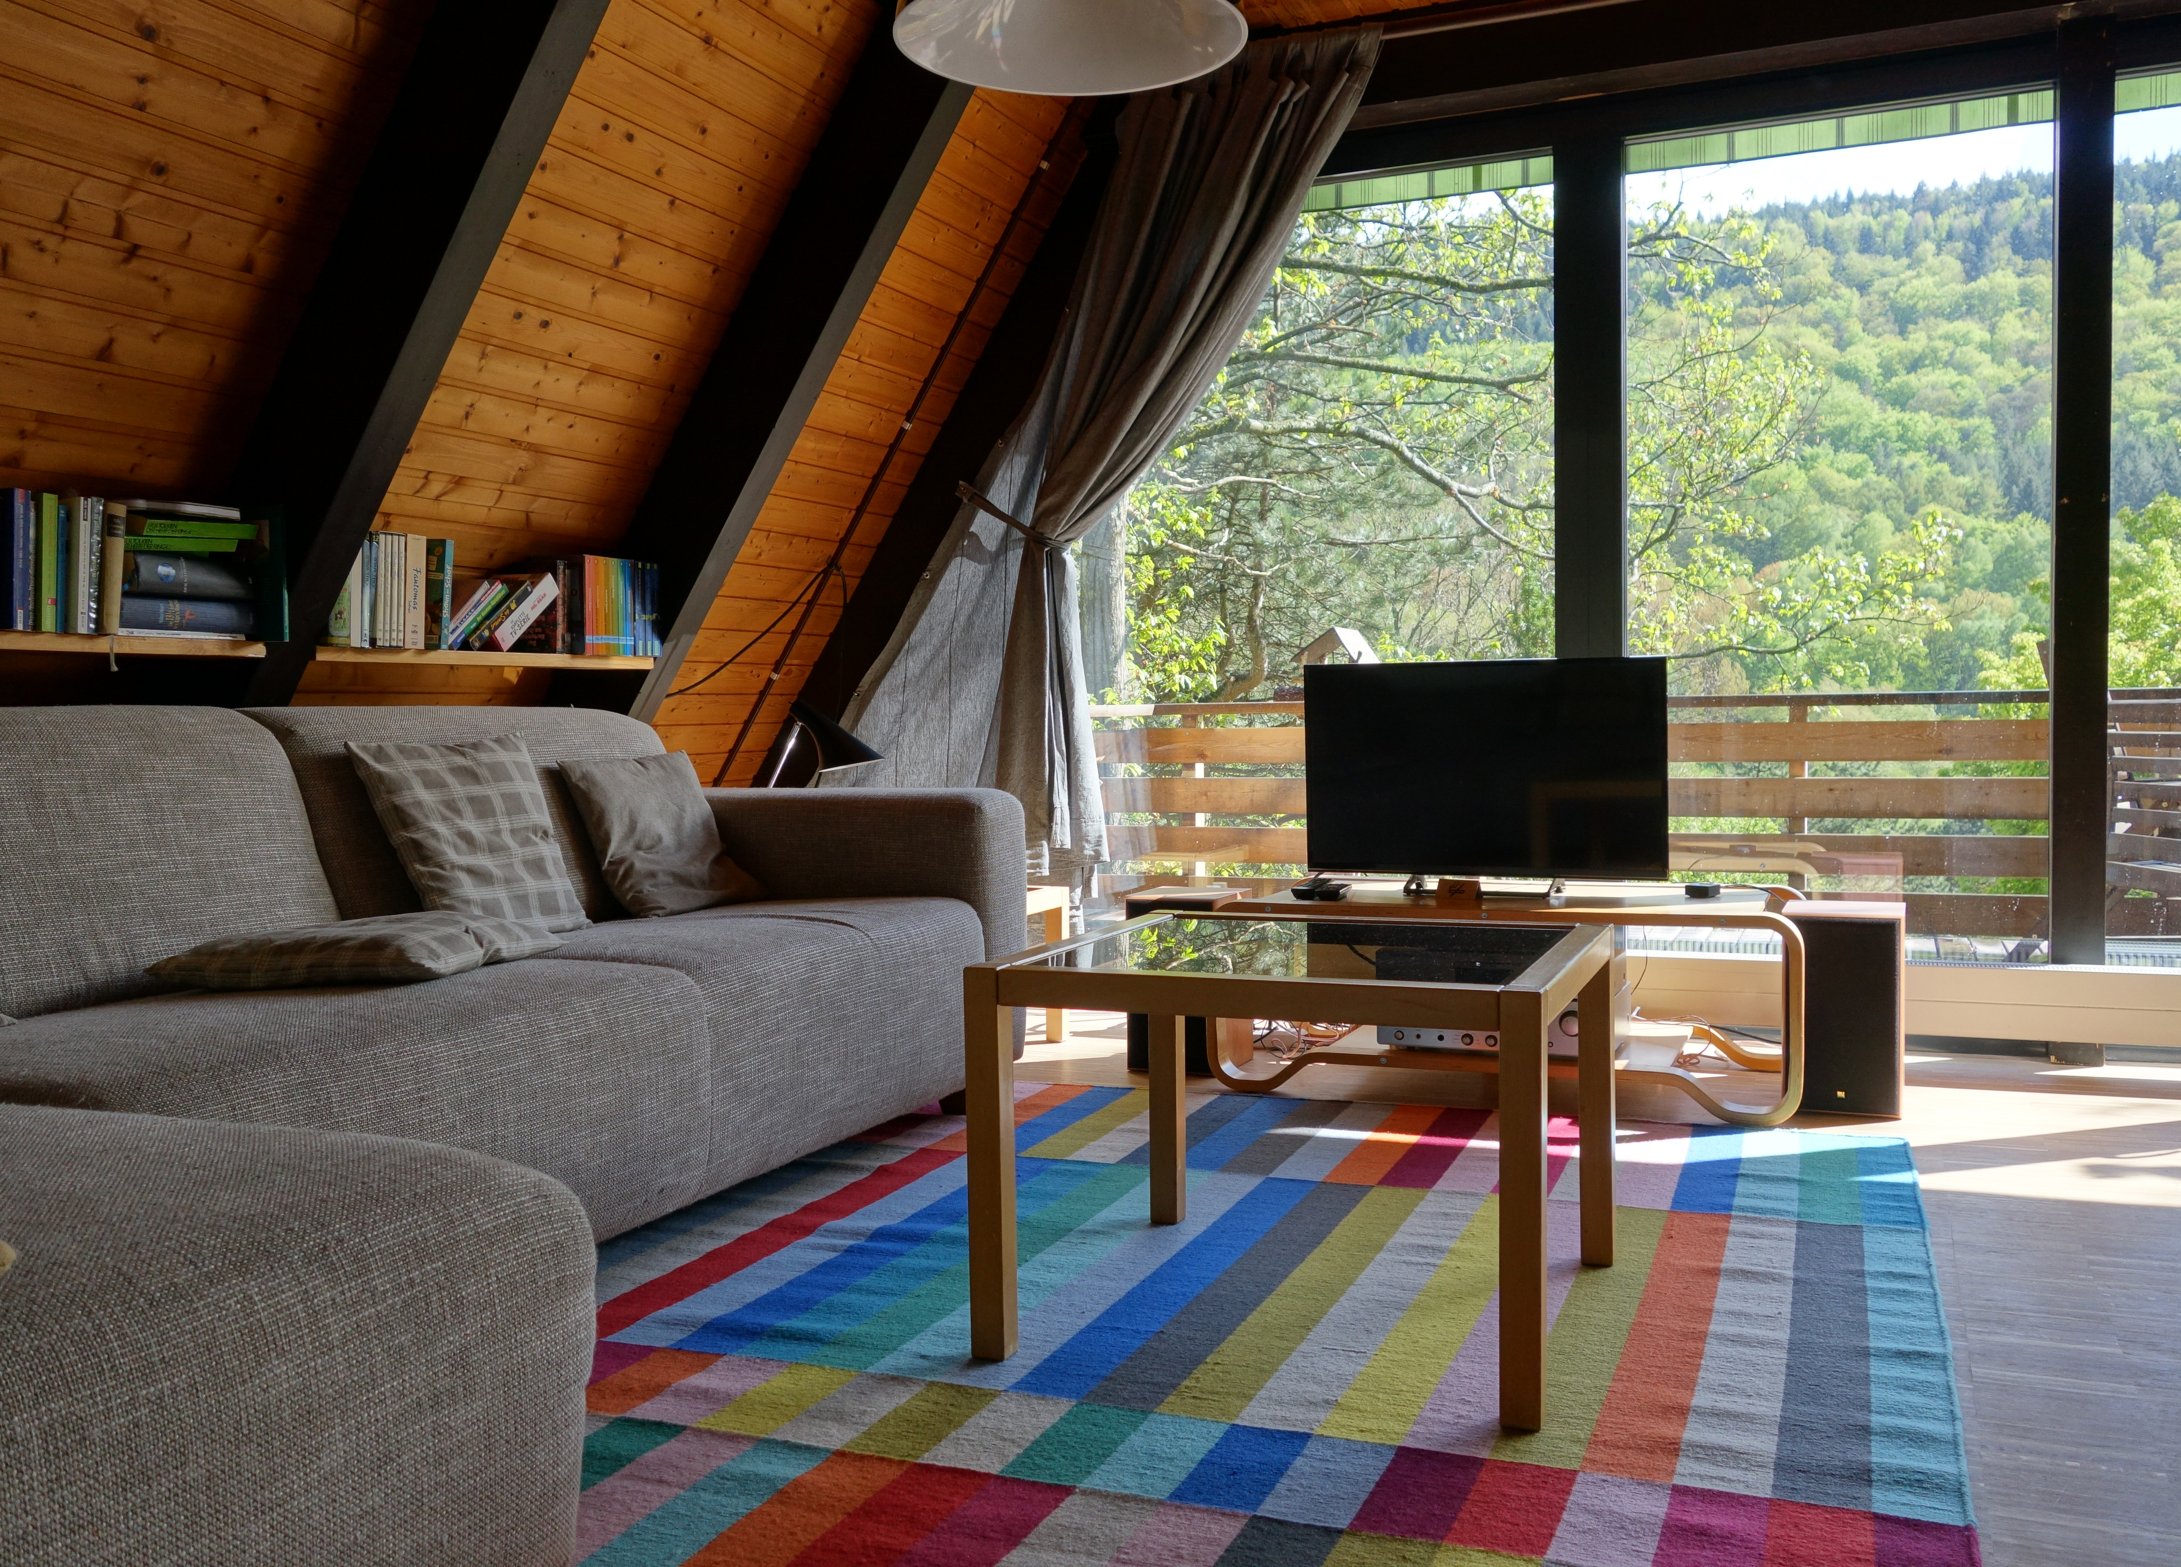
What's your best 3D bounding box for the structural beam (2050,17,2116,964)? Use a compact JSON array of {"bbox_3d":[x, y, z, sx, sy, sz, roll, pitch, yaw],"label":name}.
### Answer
[{"bbox_3d":[2.067,-0.488,3.822,0.101,2.149,0.120,0,3,22],"label":"structural beam"}]

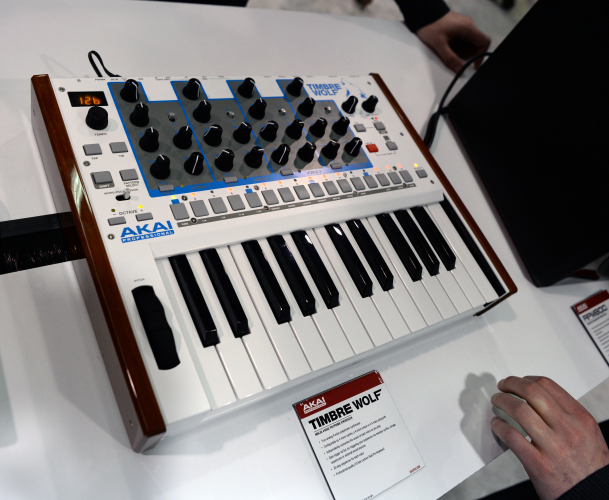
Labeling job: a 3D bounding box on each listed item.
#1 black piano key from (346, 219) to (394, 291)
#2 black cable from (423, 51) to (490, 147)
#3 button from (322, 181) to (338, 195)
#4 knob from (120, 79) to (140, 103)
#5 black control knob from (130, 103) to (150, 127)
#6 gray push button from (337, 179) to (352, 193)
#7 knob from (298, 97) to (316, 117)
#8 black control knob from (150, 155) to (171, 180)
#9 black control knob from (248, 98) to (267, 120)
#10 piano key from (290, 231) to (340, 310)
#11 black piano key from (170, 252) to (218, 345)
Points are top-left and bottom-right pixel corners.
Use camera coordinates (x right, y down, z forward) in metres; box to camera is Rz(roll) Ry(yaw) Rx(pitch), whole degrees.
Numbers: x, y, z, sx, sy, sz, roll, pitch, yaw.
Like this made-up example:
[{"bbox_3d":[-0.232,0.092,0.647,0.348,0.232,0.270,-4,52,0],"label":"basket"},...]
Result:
[{"bbox_3d":[0.069,0.002,0.510,0.014,0.011,0.084,-13,65,-33],"label":"black piano key"},{"bbox_3d":[0.252,-0.264,0.827,0.045,0.070,0.280,37,50,1],"label":"black cable"},{"bbox_3d":[0.027,-0.064,0.520,0.013,0.003,0.016,-13,67,-32],"label":"button"},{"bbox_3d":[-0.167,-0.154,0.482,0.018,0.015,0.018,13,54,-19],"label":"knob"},{"bbox_3d":[-0.155,-0.128,0.472,0.018,0.016,0.018,-13,66,-32],"label":"black control knob"},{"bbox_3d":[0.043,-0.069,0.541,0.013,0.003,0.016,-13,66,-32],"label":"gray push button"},{"bbox_3d":[0.003,-0.165,0.574,0.018,0.016,0.018,-5,62,-29],"label":"knob"},{"bbox_3d":[-0.128,-0.076,0.451,0.018,0.017,0.018,13,55,-19],"label":"black control knob"},{"bbox_3d":[-0.051,-0.157,0.554,0.018,0.016,0.018,-13,66,-32],"label":"black control knob"},{"bbox_3d":[0.014,0.015,0.477,0.014,0.011,0.085,-13,65,-33],"label":"piano key"},{"bbox_3d":[-0.090,0.037,0.411,0.014,0.011,0.088,-13,65,-32],"label":"black piano key"}]

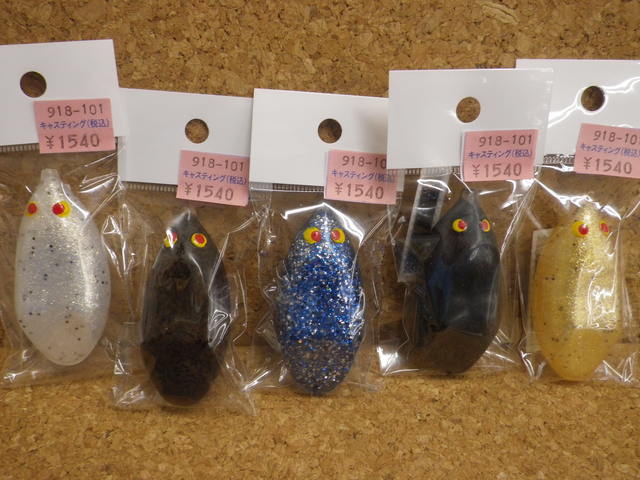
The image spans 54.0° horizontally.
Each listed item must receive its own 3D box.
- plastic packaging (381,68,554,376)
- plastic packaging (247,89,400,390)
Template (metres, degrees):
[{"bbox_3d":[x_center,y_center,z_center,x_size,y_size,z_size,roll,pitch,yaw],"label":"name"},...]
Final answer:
[{"bbox_3d":[0.046,-0.004,0.205,0.051,0.100,0.022,1,12,0],"label":"plastic packaging"},{"bbox_3d":[0.001,0.003,0.204,0.051,0.099,0.022,3,9,-1],"label":"plastic packaging"}]

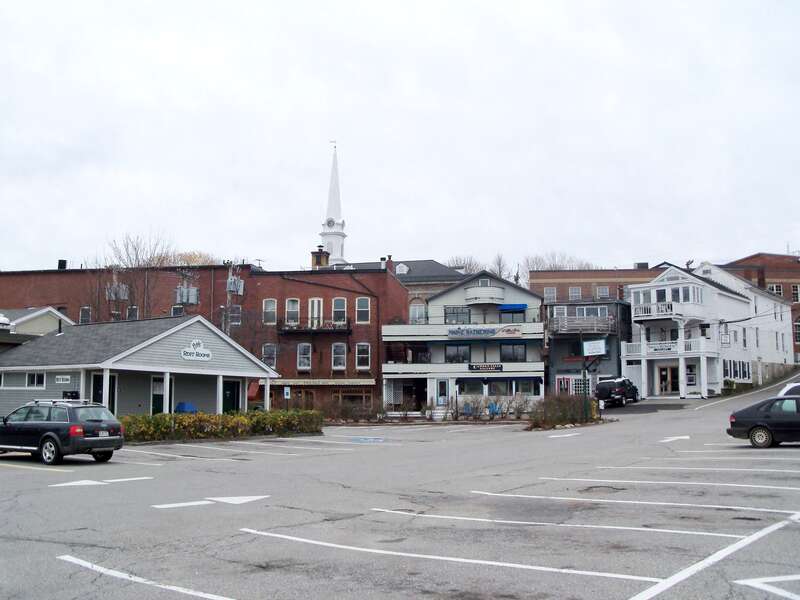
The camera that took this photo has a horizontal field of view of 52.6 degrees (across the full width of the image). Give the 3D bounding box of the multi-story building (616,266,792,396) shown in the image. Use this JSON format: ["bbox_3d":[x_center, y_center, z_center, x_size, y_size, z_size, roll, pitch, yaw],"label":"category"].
[{"bbox_3d":[26.284,2.522,68.769,6.700,11.400,25.100,-5,-8,38],"label":"multi-story building"}]

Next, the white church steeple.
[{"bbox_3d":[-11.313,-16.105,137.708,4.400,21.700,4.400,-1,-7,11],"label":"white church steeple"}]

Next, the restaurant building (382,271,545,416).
[{"bbox_3d":[5.079,3.731,65.750,11.800,11.100,12.500,0,-7,4],"label":"restaurant building"}]

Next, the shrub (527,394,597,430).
[{"bbox_3d":[7.204,4.873,35.879,2.900,1.500,2.000,-1,-7,7],"label":"shrub"}]

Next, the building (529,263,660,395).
[{"bbox_3d":[17.236,2.800,69.631,11.500,11.800,16.000,-1,-7,5],"label":"building"}]

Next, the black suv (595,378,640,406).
[{"bbox_3d":[14.511,6.160,53.849,1.800,1.750,4.500,-4,-8,31],"label":"black suv"}]

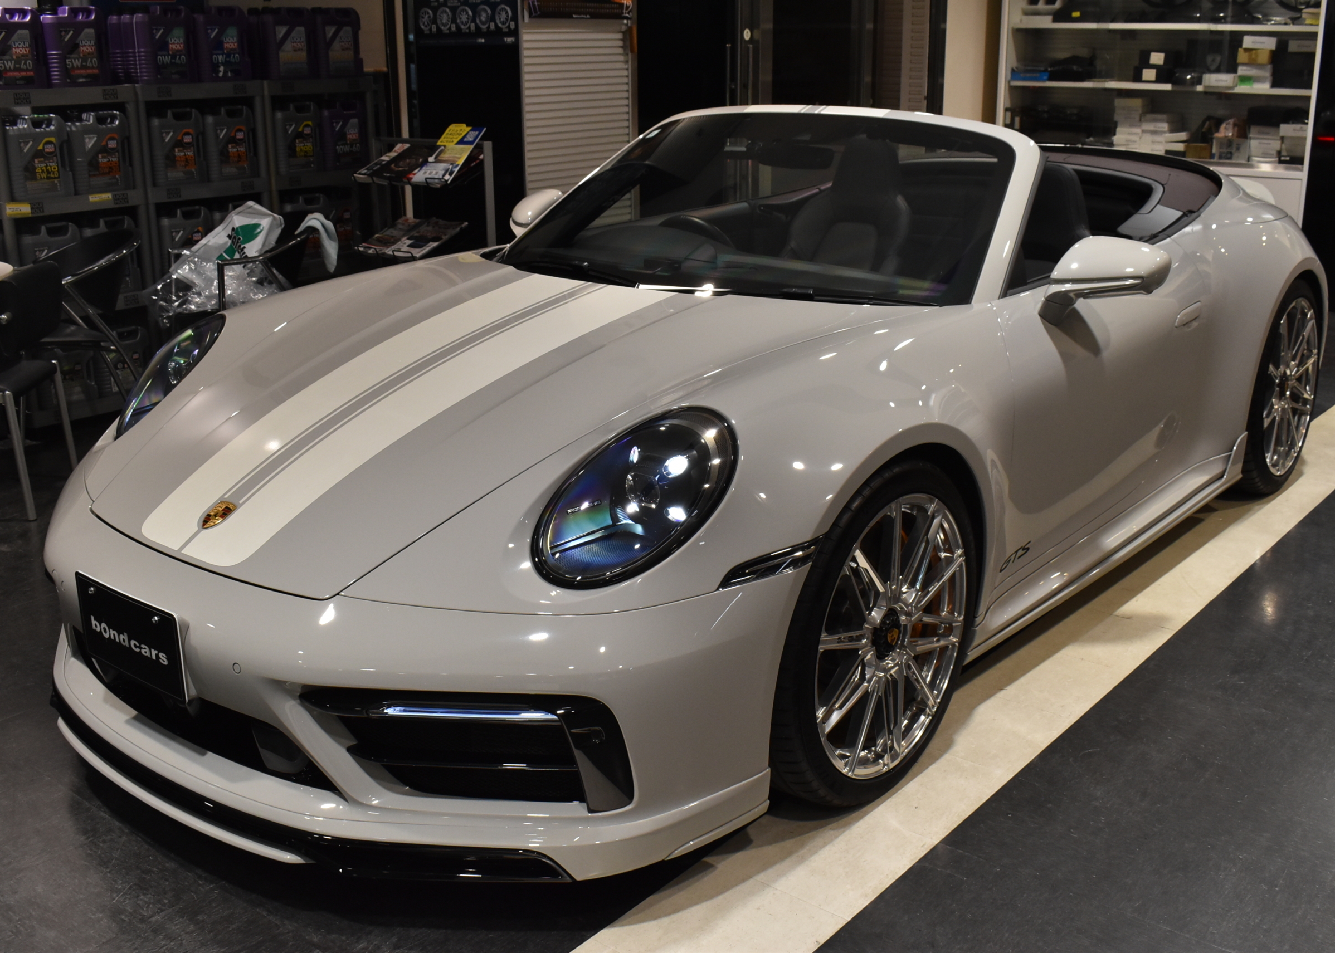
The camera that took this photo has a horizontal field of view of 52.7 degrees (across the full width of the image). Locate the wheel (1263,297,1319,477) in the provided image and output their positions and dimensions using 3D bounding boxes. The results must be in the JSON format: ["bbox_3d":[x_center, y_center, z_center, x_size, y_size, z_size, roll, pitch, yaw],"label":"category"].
[{"bbox_3d":[1.877,-0.305,4.337,0.270,0.570,0.570,13,22,38],"label":"wheel"}]

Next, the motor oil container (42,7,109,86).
[{"bbox_3d":[-2.341,-1.700,5.330,0.195,0.300,0.128,-16,22,-40],"label":"motor oil container"}]

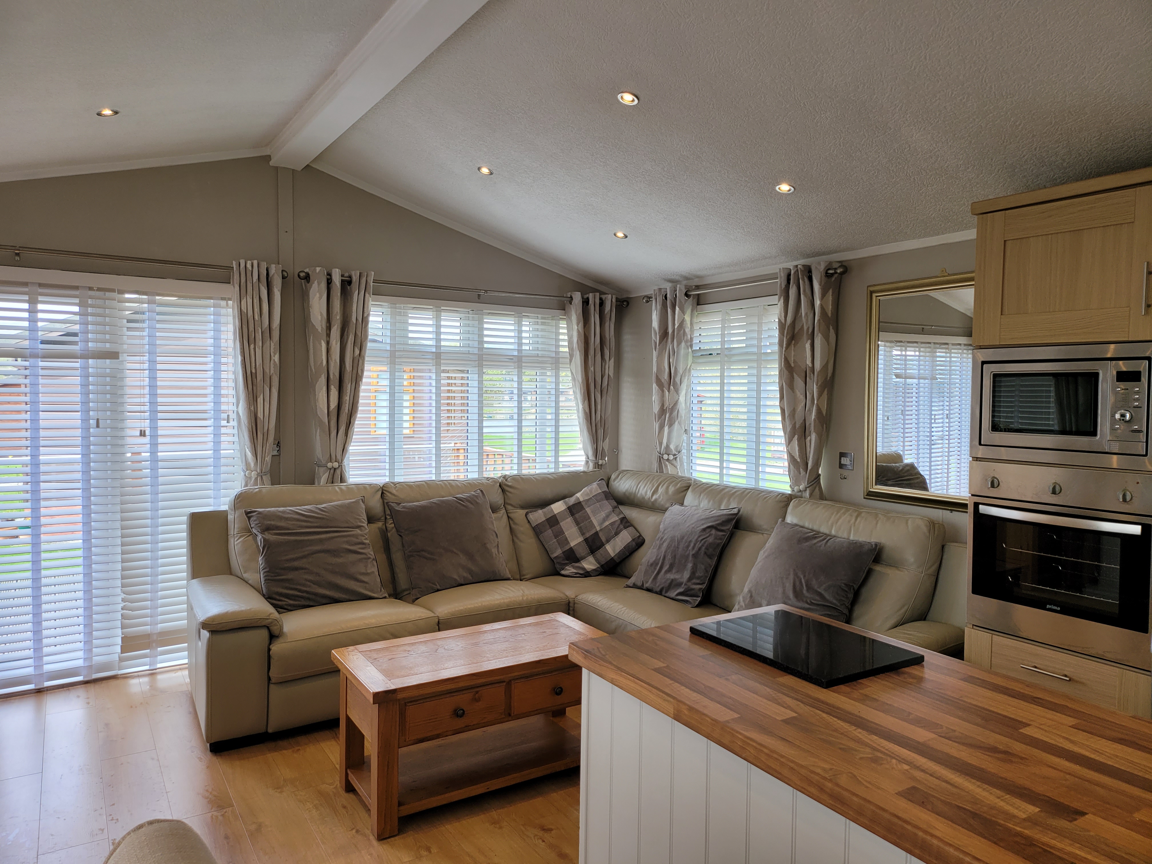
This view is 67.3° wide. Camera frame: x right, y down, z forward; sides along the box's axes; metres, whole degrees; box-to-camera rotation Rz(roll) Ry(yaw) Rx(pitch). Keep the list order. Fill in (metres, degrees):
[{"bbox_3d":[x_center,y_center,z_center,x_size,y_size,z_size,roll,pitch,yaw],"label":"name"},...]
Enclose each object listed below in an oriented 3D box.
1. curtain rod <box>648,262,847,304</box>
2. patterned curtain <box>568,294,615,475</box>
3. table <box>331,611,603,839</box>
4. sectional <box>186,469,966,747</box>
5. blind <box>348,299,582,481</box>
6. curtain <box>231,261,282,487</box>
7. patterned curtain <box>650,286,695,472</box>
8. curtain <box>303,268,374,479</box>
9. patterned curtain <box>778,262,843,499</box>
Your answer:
[{"bbox_3d":[0.878,-0.830,4.958,0.088,0.059,1.725,-1,3,-30],"label":"curtain rod"},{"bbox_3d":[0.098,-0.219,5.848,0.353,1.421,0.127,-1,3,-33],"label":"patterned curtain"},{"bbox_3d":[-0.361,1.077,3.265,1.000,0.495,0.490,-1,3,-32],"label":"table"},{"bbox_3d":[-0.141,0.800,4.009,2.803,0.990,2.822,-1,3,-31],"label":"sectional"},{"bbox_3d":[-0.636,-0.228,5.419,1.725,1.147,0.069,-1,3,-33],"label":"blind"},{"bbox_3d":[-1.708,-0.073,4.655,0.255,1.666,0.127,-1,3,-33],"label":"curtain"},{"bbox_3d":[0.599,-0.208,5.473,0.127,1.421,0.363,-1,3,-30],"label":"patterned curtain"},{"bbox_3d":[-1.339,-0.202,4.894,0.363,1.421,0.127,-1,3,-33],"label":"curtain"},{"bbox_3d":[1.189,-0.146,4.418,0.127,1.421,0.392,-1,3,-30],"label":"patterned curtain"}]

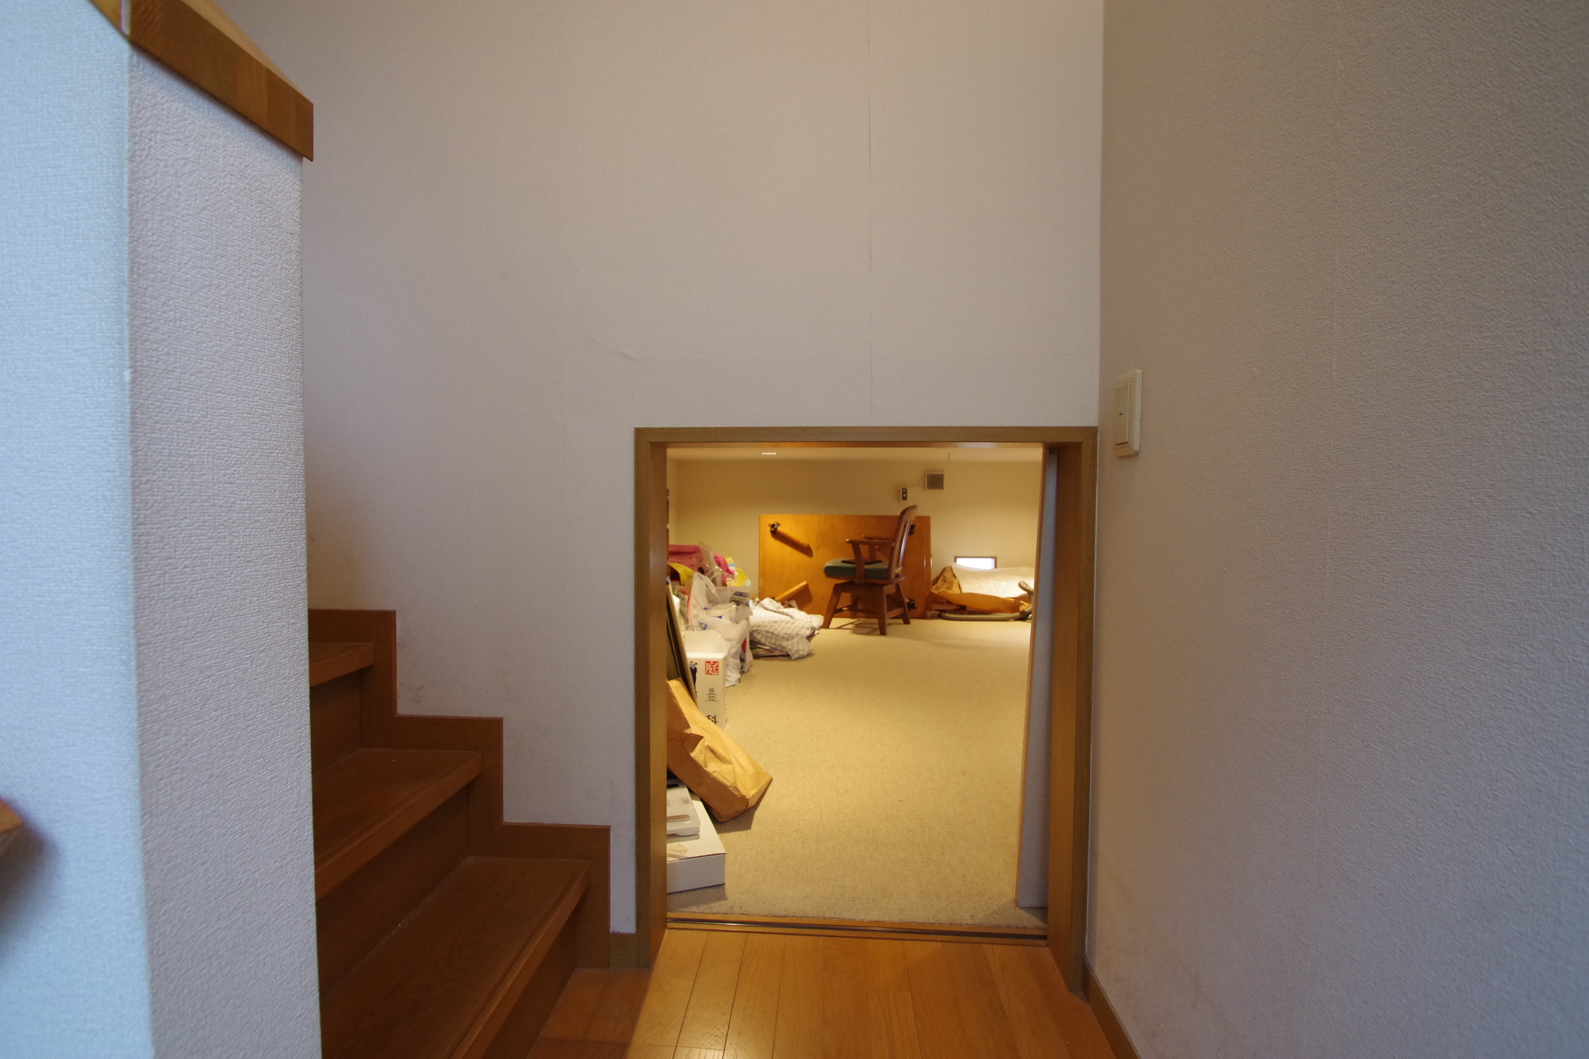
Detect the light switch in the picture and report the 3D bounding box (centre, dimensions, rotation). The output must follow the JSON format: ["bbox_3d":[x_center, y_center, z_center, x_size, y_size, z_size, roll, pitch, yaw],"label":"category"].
[{"bbox_3d":[0.500,-0.172,0.998,0.011,0.120,0.070,1,2,4],"label":"light switch"}]

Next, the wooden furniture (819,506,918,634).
[{"bbox_3d":[0.535,0.255,4.588,0.575,0.842,0.540,1,2,24],"label":"wooden furniture"}]

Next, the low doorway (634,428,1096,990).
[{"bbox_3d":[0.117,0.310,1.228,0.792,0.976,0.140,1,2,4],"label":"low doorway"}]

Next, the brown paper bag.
[{"bbox_3d":[-0.255,0.606,1.859,0.115,0.385,0.155,-44,-12,9],"label":"brown paper bag"}]

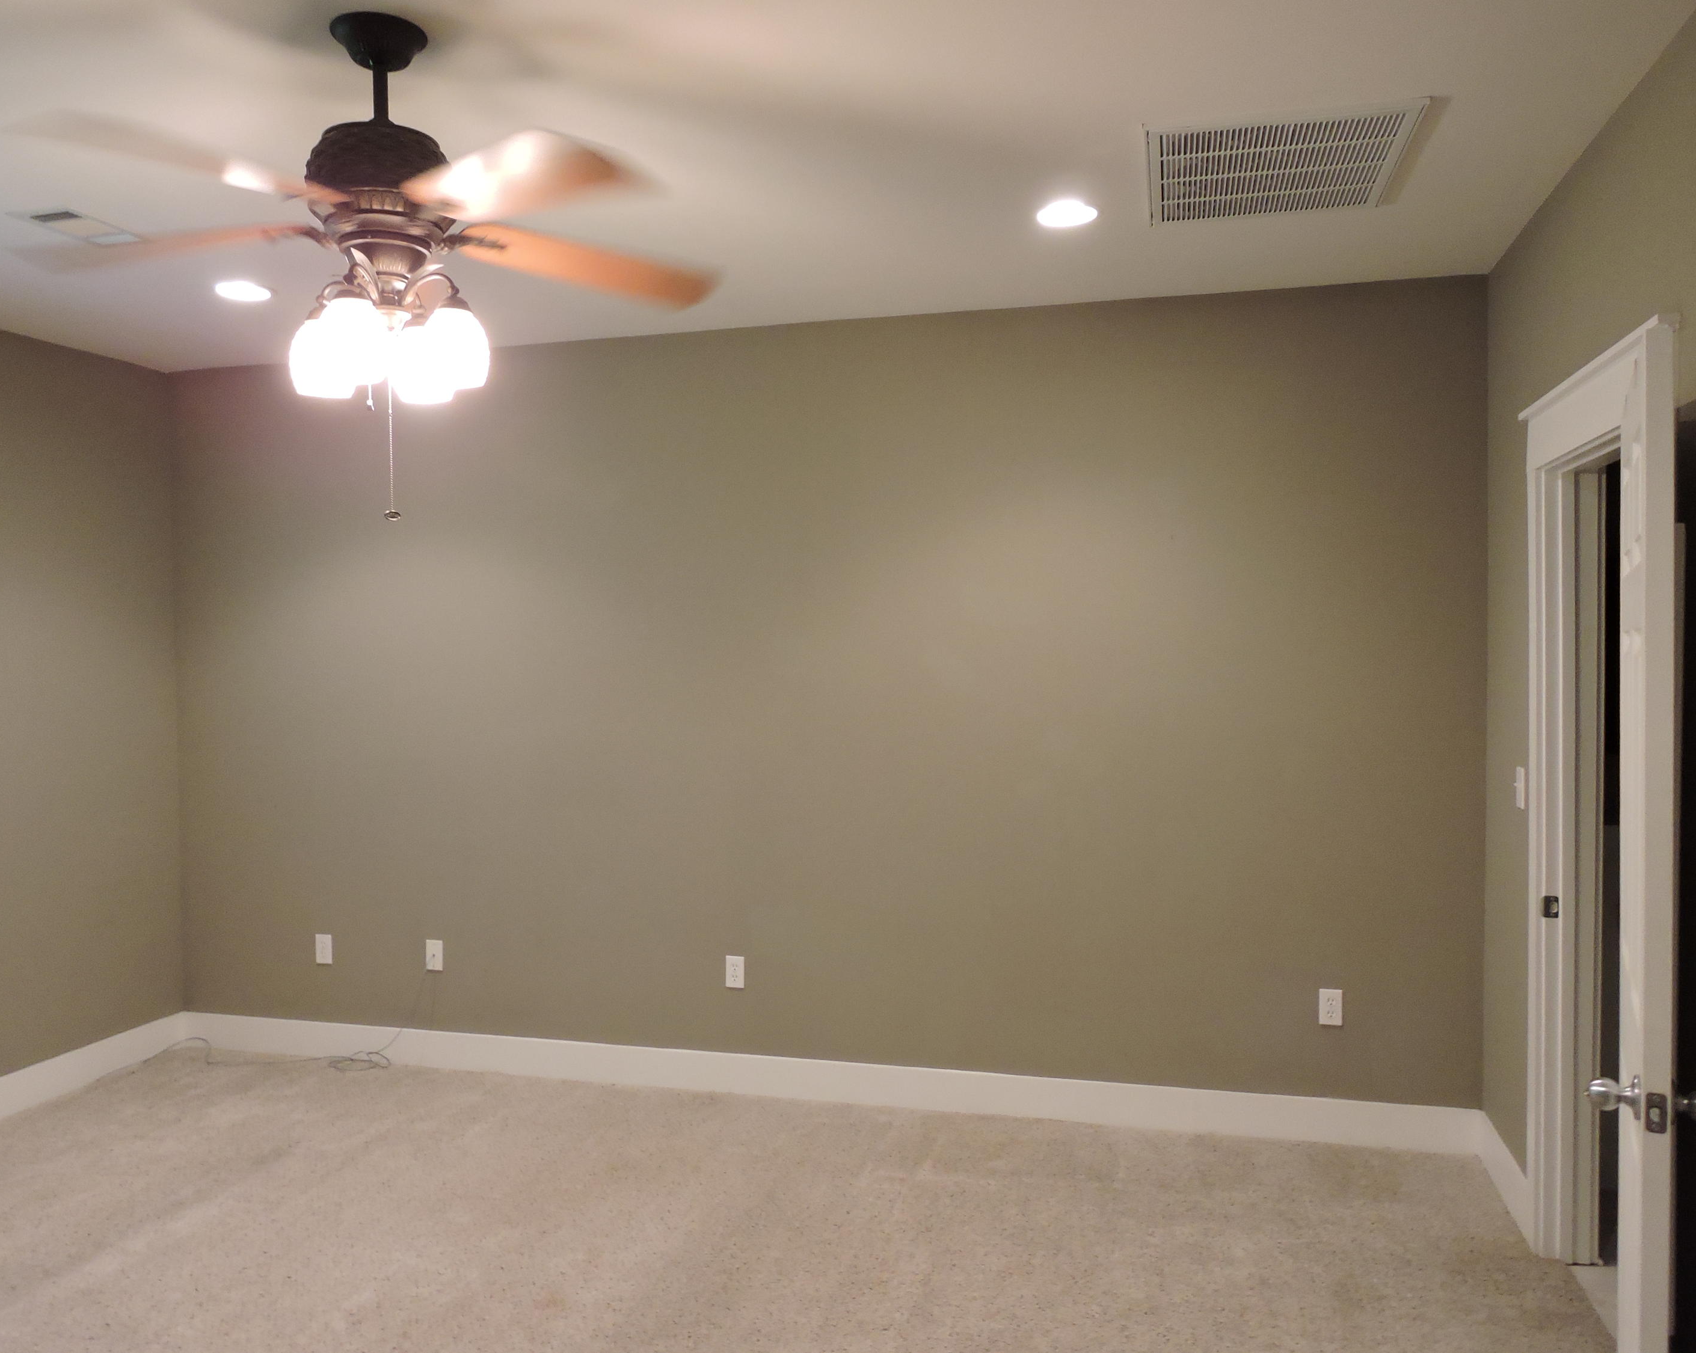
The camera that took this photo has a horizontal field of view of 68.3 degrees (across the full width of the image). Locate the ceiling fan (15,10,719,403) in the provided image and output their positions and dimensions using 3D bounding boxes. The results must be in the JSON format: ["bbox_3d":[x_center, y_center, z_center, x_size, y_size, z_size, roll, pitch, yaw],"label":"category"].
[{"bbox_3d":[-0.872,-0.858,2.334,1.300,0.670,1.300,0,1,15],"label":"ceiling fan"}]

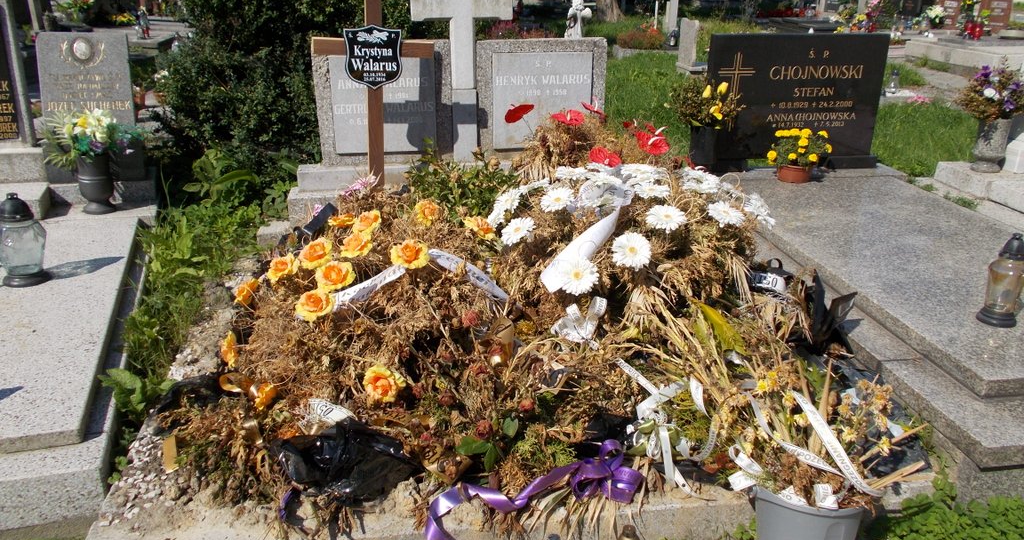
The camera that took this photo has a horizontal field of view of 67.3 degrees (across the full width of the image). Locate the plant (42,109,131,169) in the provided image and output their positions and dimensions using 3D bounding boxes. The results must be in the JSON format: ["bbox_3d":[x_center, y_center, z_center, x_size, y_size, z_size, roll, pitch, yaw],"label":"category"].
[{"bbox_3d":[-2.011,-0.626,3.636,0.400,0.280,0.320,-6,24,-15],"label":"plant"}]

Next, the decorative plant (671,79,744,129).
[{"bbox_3d":[0.948,-0.807,3.729,0.350,0.240,0.290,-4,23,-9],"label":"decorative plant"}]

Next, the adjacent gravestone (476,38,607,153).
[{"bbox_3d":[0.152,-0.884,3.968,0.670,0.600,0.130,-4,23,-8],"label":"adjacent gravestone"}]

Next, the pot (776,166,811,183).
[{"bbox_3d":[1.436,-0.493,3.937,0.175,0.085,0.175,0,23,0],"label":"pot"}]

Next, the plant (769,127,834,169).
[{"bbox_3d":[1.422,-0.604,3.790,0.300,0.200,0.270,-4,23,-9],"label":"plant"}]

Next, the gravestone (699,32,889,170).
[{"bbox_3d":[1.465,-0.884,4.043,0.960,0.690,0.120,-3,23,-7],"label":"gravestone"}]

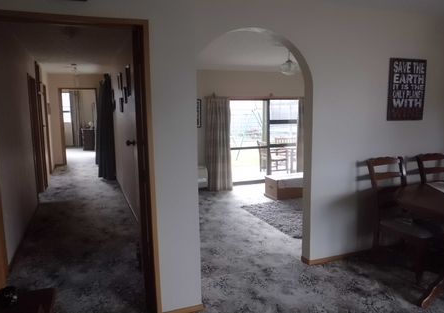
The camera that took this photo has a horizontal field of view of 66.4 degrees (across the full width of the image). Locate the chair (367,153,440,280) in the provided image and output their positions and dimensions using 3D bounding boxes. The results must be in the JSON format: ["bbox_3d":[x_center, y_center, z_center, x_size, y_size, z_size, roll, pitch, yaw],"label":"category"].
[{"bbox_3d":[1.687,0.541,3.098,0.450,0.980,0.560,-4,8,-18],"label":"chair"}]

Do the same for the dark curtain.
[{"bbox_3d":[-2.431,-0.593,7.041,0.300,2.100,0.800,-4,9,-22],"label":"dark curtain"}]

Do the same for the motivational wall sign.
[{"bbox_3d":[1.802,-0.644,3.303,0.450,0.590,0.025,-4,8,-18],"label":"motivational wall sign"}]

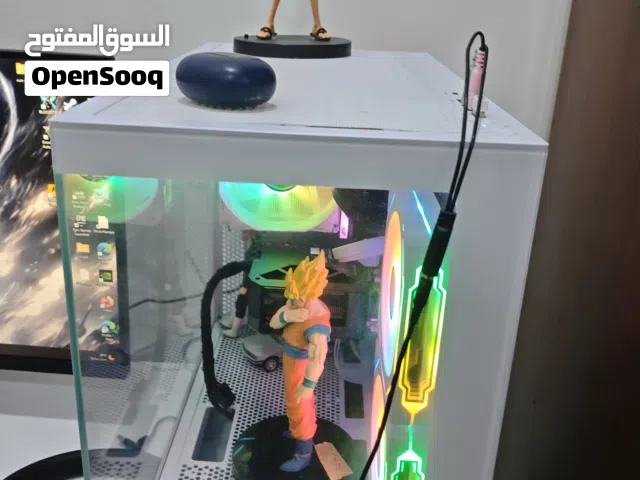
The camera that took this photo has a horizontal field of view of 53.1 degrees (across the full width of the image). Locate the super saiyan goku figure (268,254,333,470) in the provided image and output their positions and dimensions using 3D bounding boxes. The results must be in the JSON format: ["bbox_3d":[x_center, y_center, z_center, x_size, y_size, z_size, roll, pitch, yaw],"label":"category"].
[{"bbox_3d":[-0.017,0.095,0.506,0.043,0.178,0.057,-15,28,-37],"label":"super saiyan goku figure"}]

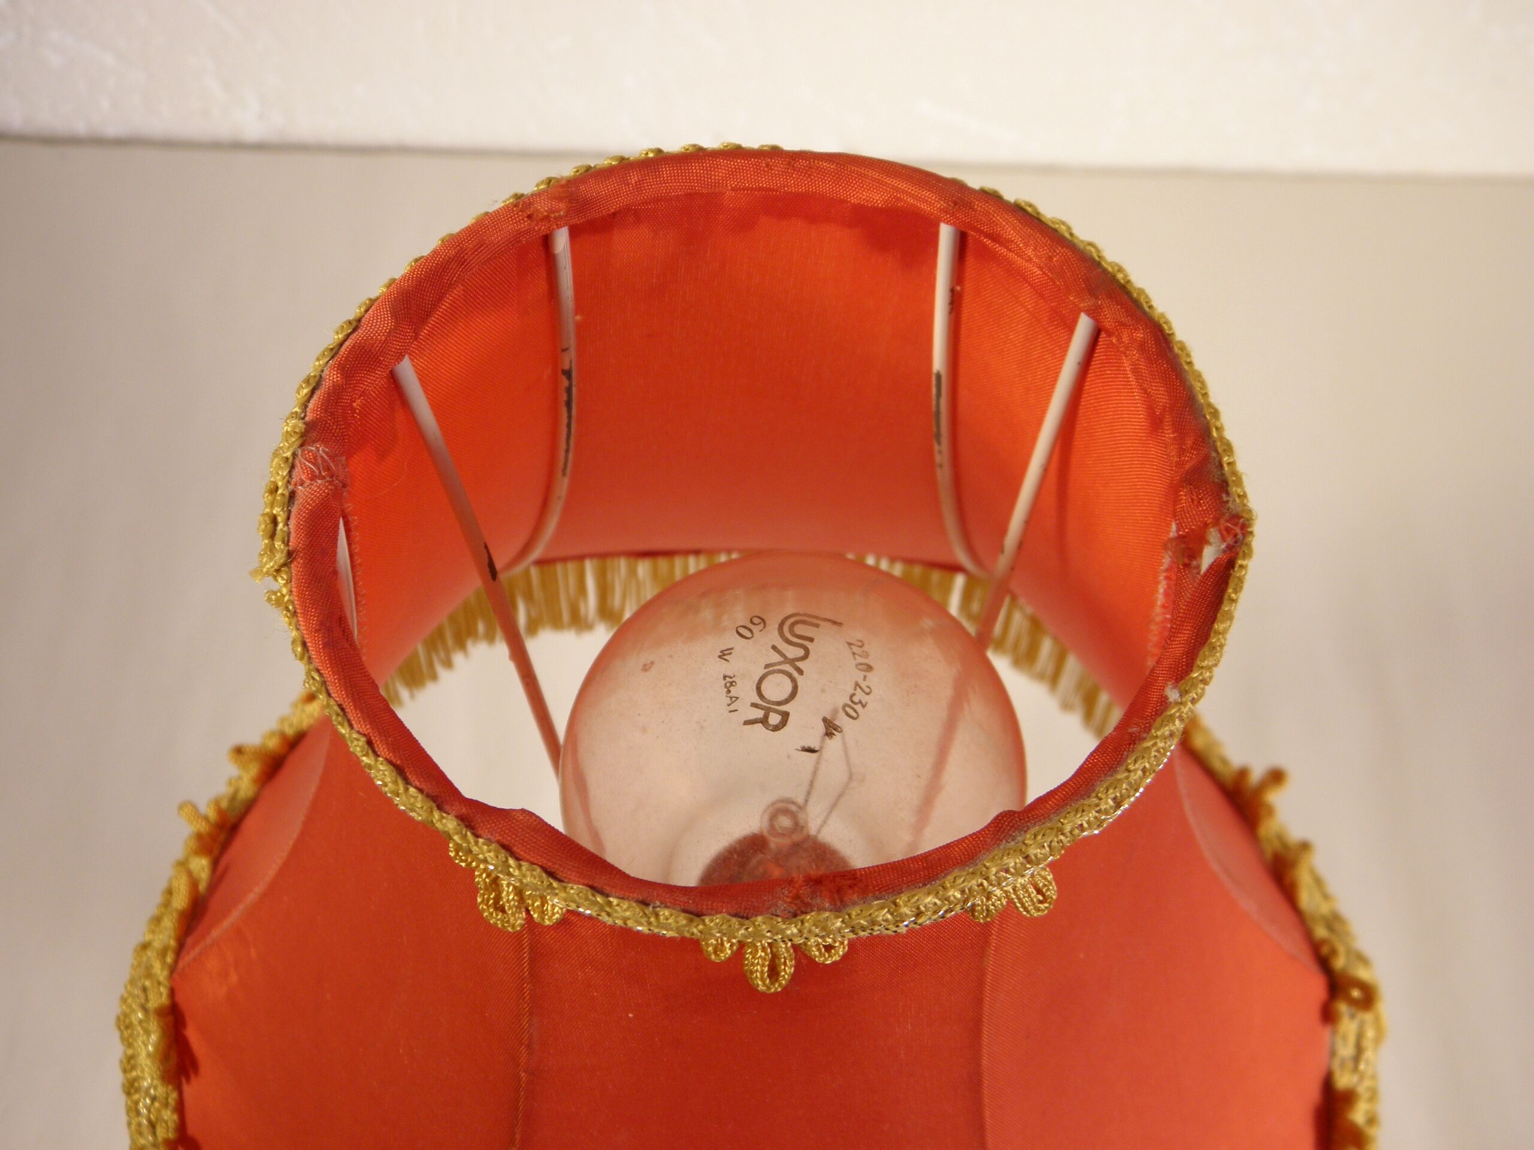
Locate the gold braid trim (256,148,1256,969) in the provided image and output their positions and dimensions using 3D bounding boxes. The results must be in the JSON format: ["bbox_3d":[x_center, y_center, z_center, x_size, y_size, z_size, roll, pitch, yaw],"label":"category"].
[{"bbox_3d":[-0.001,-0.007,0.218,0.107,0.015,0.107,-1,56,0],"label":"gold braid trim"}]

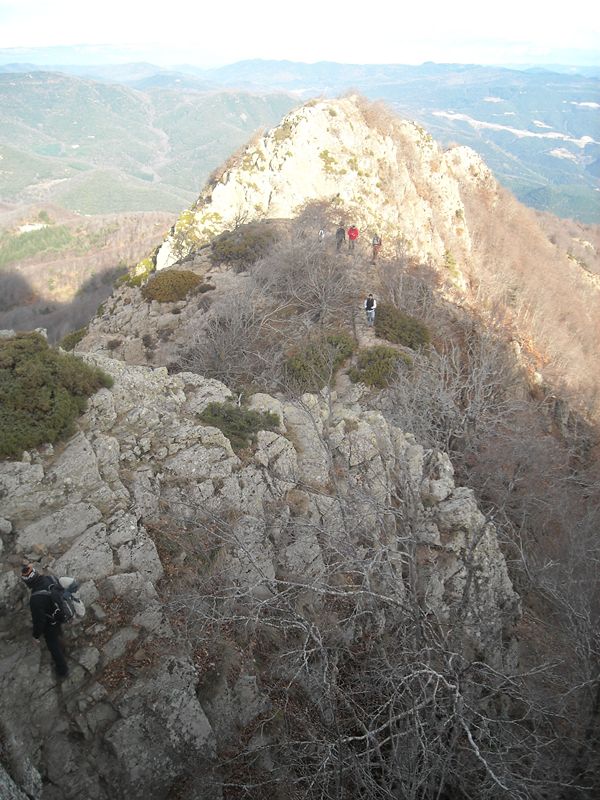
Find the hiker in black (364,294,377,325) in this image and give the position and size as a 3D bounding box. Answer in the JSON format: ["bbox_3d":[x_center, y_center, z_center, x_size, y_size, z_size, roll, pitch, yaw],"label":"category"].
[{"bbox_3d":[3.539,-4.492,40.600,0.560,1.720,0.400,2,24,5],"label":"hiker in black"}]

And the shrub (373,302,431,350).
[{"bbox_3d":[4.980,-3.571,39.300,2.600,1.600,2.300,3,24,7],"label":"shrub"}]

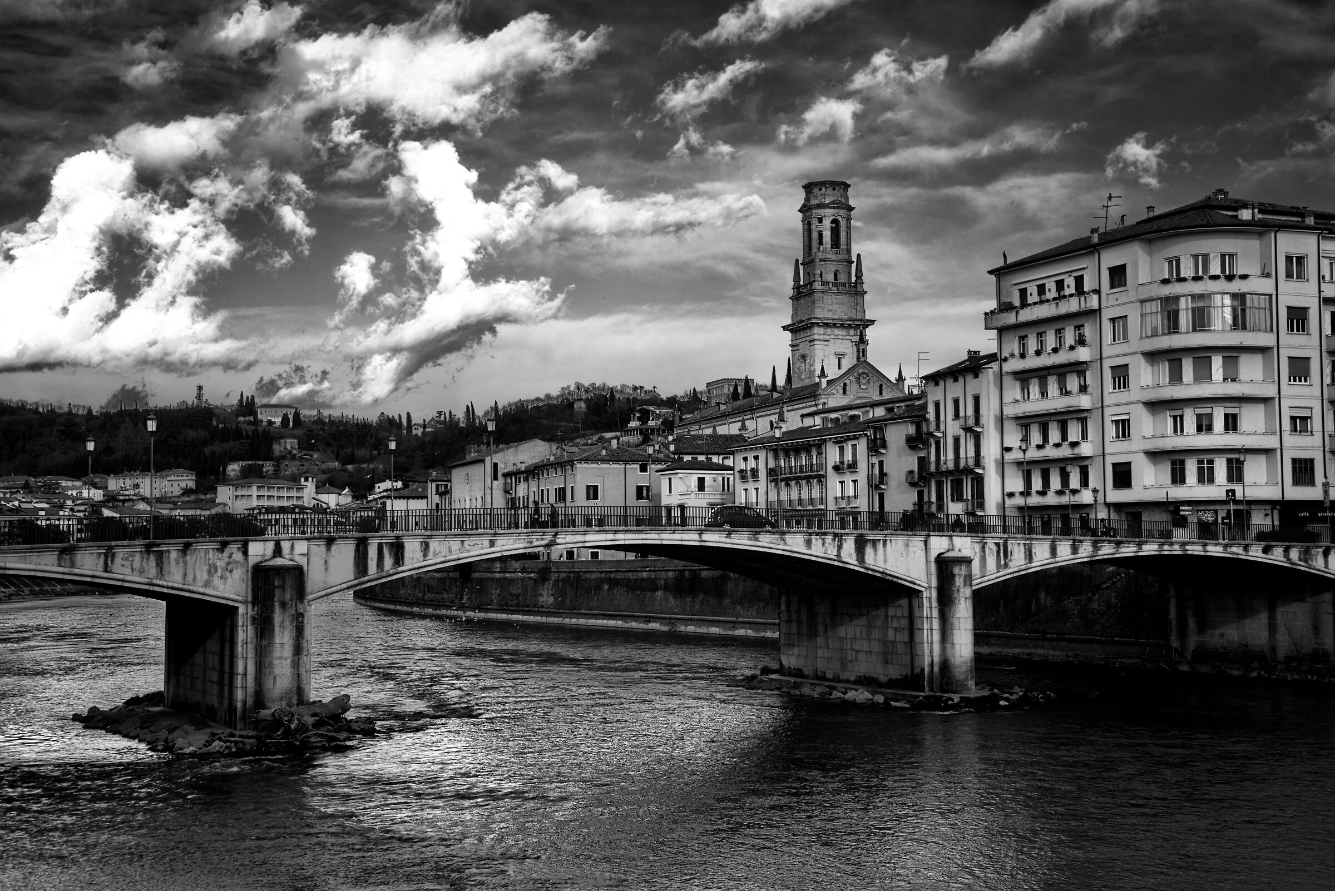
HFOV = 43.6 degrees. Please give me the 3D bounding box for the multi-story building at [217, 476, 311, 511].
[{"bbox_3d":[-147.033,19.365,606.539,21.500,14.276,25.000,3,-5,-45],"label":"multi-story building"}]

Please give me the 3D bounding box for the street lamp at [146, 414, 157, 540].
[{"bbox_3d":[-21.627,1.355,70.071,0.470,5.442,0.470,1,-4,-25],"label":"street lamp"}]

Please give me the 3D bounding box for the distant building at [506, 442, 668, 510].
[{"bbox_3d":[-10.297,8.050,211.742,12.300,14.815,30.000,1,-4,-20],"label":"distant building"}]

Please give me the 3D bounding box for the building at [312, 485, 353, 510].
[{"bbox_3d":[-118.309,18.994,589.069,13.500,9.321,11.500,1,-4,-20],"label":"building"}]

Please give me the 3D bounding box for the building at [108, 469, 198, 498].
[{"bbox_3d":[-243.549,18.263,787.602,41.000,14.152,16.000,0,-4,-12],"label":"building"}]

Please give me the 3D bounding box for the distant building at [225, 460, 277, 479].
[{"bbox_3d":[-180.935,11.138,725.897,22.500,9.018,11.000,0,-4,-14],"label":"distant building"}]

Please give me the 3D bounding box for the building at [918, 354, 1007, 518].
[{"bbox_3d":[28.287,0.690,140.998,10.500,17.890,8.000,2,-4,-30],"label":"building"}]

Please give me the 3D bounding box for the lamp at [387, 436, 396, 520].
[{"bbox_3d":[-14.550,2.189,88.461,0.470,5.442,0.470,1,-4,-25],"label":"lamp"}]

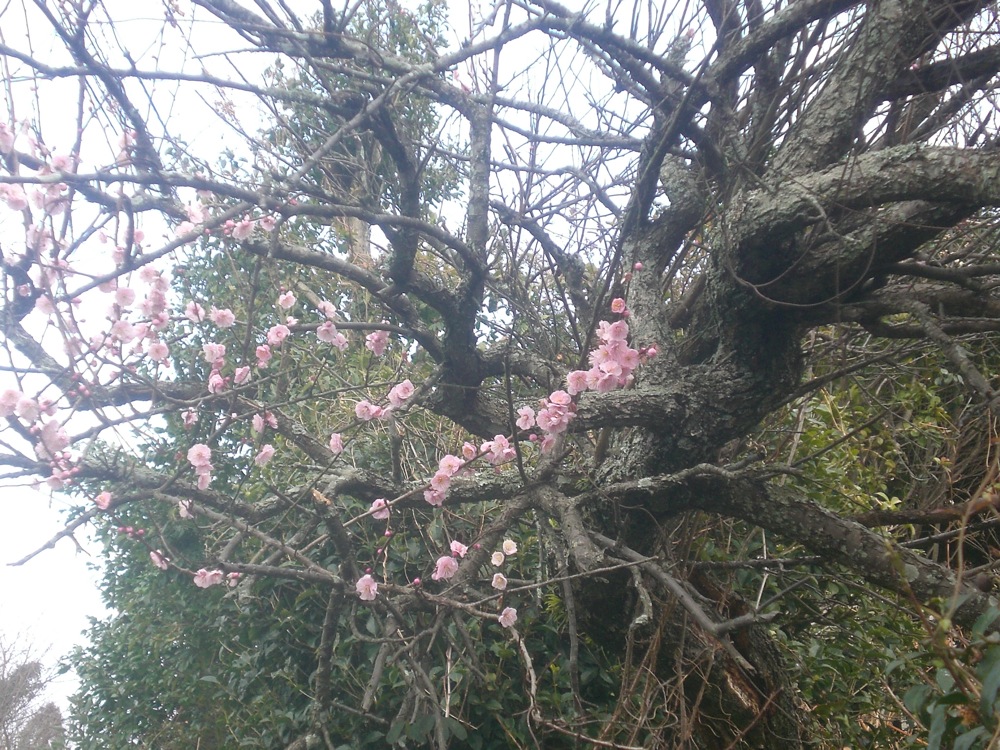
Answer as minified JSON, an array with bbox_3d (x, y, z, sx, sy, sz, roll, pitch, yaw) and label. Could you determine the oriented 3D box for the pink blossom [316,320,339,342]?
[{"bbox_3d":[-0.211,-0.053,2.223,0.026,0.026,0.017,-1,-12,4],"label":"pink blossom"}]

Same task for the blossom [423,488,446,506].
[{"bbox_3d":[-0.086,0.162,2.400,0.030,0.022,0.022,0,17,0],"label":"blossom"}]

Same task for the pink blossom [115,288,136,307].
[{"bbox_3d":[-0.535,-0.111,2.600,0.030,0.024,0.020,0,6,0],"label":"pink blossom"}]

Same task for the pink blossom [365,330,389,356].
[{"bbox_3d":[-0.144,-0.037,2.120,0.026,0.029,0.022,-4,5,18],"label":"pink blossom"}]

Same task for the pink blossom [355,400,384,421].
[{"bbox_3d":[-0.176,0.048,2.450,0.039,0.026,0.024,-1,6,6],"label":"pink blossom"}]

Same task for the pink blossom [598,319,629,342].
[{"bbox_3d":[0.153,-0.060,2.450,0.039,0.031,0.025,1,0,-6],"label":"pink blossom"}]

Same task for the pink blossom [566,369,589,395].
[{"bbox_3d":[0.103,0.010,2.420,0.028,0.031,0.022,-1,6,6],"label":"pink blossom"}]

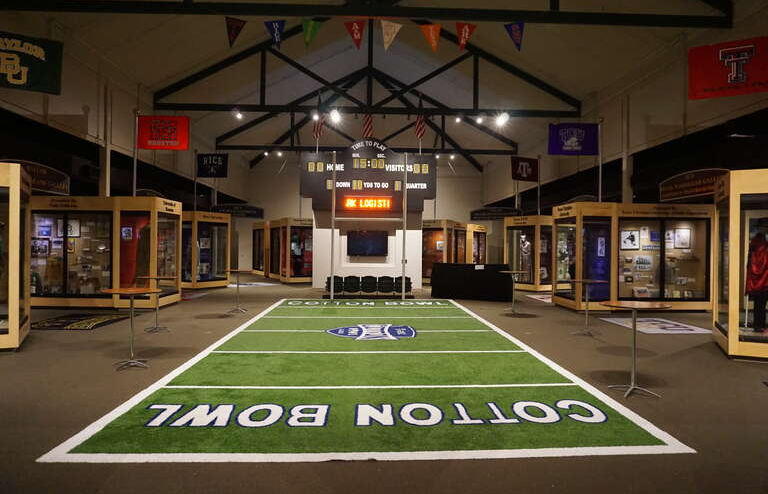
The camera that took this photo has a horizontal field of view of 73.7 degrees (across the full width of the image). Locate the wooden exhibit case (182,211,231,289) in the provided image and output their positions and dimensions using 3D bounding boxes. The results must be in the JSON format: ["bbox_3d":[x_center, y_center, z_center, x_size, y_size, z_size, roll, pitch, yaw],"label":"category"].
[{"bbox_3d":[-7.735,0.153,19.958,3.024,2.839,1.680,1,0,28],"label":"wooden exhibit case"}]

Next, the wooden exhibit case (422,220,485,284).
[{"bbox_3d":[2.649,0.235,23.868,1.680,2.839,3.192,1,0,26],"label":"wooden exhibit case"}]

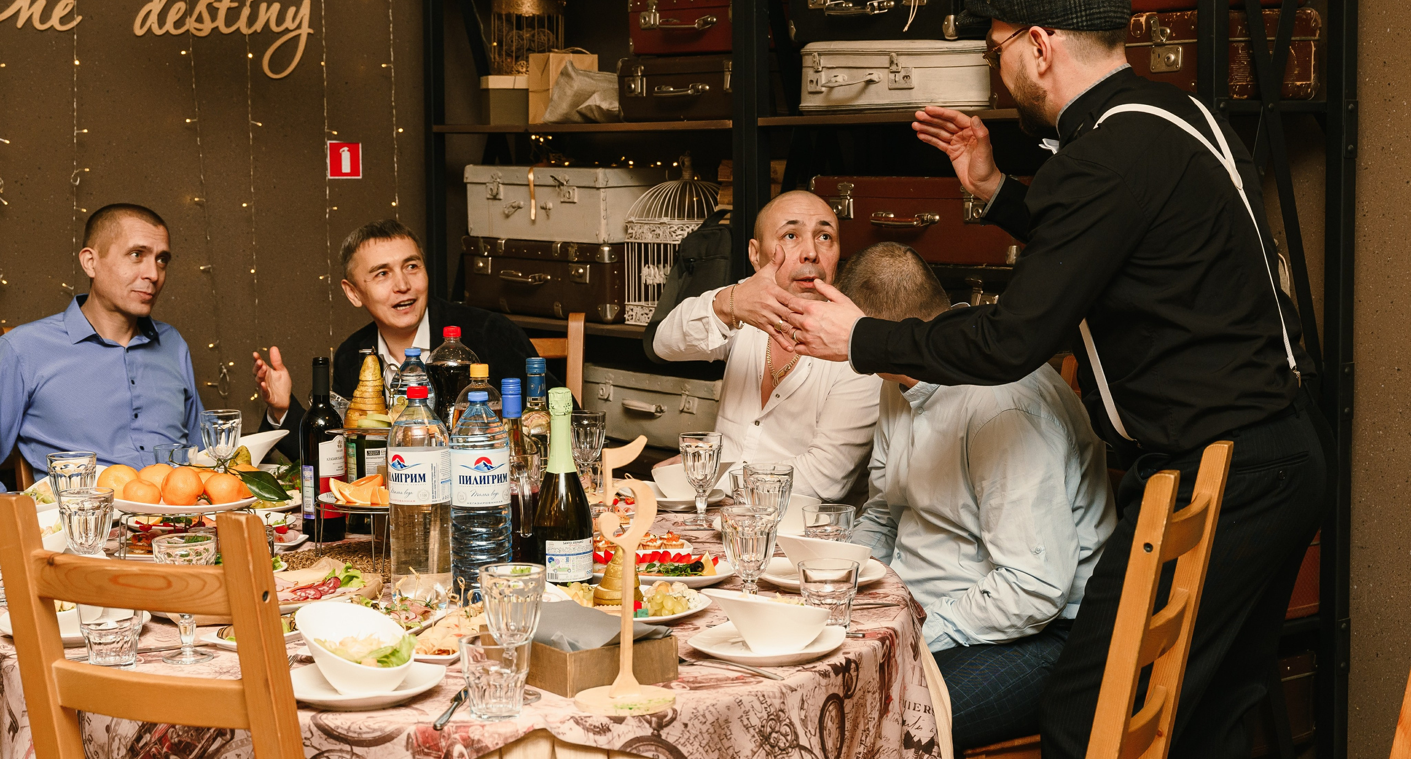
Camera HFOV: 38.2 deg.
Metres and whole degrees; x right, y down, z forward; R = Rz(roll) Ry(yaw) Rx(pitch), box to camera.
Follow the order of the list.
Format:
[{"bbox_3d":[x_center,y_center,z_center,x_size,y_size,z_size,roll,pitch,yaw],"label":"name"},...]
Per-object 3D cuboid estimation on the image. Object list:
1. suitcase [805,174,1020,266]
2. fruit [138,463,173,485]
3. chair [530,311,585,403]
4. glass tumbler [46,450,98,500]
[{"bbox_3d":[0.579,-0.359,4.511,0.380,0.184,0.580,-6,9,-44],"label":"suitcase"},{"bbox_3d":[-0.940,0.178,3.490,0.069,0.065,0.069,0,6,0],"label":"fruit"},{"bbox_3d":[-0.497,0.378,4.765,0.410,1.049,0.460,0,6,3],"label":"chair"},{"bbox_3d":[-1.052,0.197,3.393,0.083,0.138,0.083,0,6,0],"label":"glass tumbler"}]

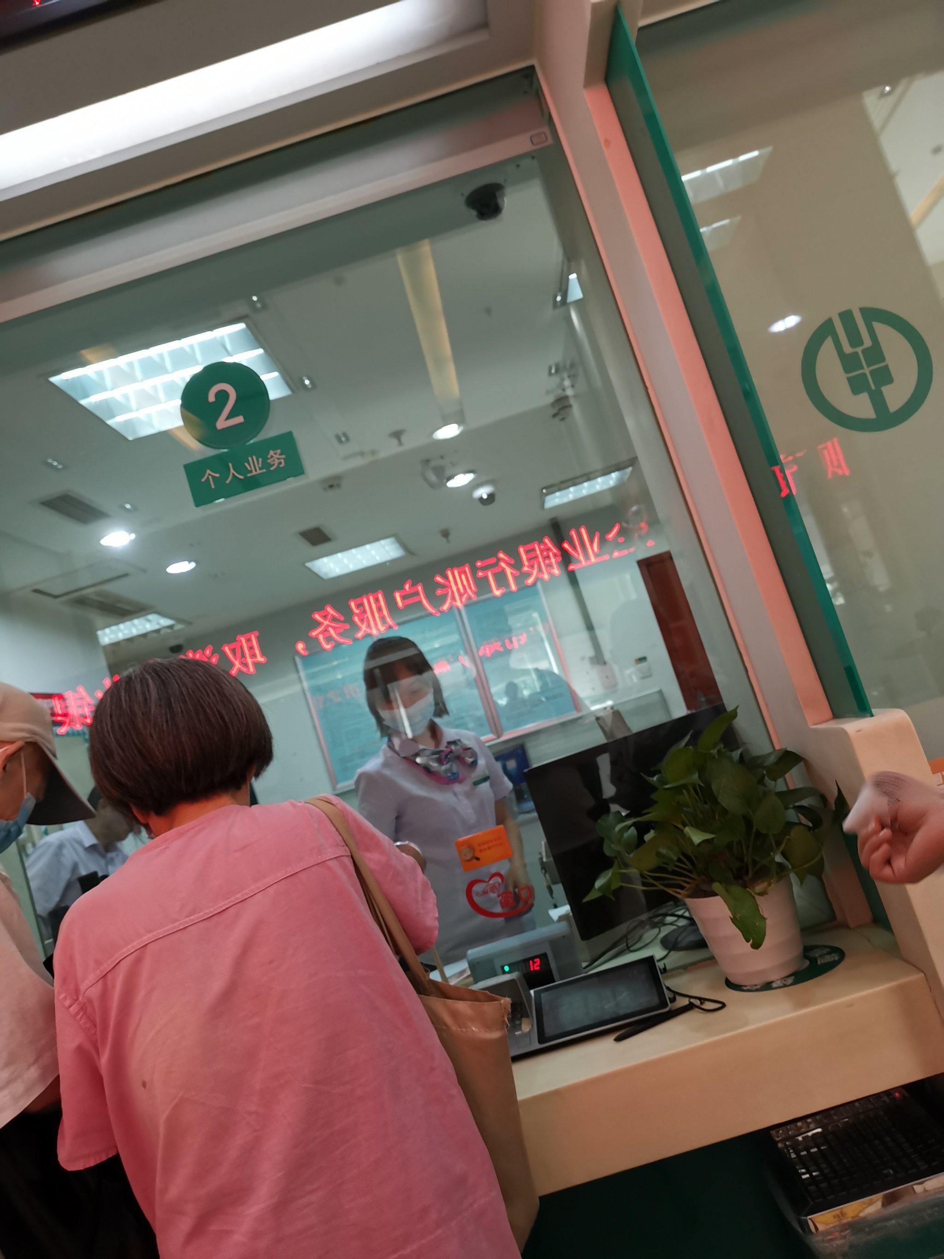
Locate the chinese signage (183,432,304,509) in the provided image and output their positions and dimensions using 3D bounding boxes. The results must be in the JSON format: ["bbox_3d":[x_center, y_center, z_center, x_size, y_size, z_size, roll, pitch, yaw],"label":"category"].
[{"bbox_3d":[-0.416,-0.293,1.800,0.208,0.084,0.010,-17,-7,1],"label":"chinese signage"}]

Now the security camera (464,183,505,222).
[{"bbox_3d":[0.034,-1.094,2.519,0.110,0.080,0.110,-17,-7,1],"label":"security camera"}]

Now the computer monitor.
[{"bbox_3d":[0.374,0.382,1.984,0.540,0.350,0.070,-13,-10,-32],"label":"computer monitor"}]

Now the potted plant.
[{"bbox_3d":[0.382,0.347,1.512,0.420,0.410,0.350,-17,-7,1],"label":"potted plant"}]

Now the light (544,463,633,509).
[{"bbox_3d":[0.725,-0.930,6.279,0.600,0.060,0.600,-17,-7,1],"label":"light"}]

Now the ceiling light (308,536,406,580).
[{"bbox_3d":[-0.740,-0.473,6.321,0.600,0.060,0.600,-17,-7,1],"label":"ceiling light"}]

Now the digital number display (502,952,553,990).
[{"bbox_3d":[0.103,0.627,1.788,0.088,0.055,0.020,-17,-7,1],"label":"digital number display"}]

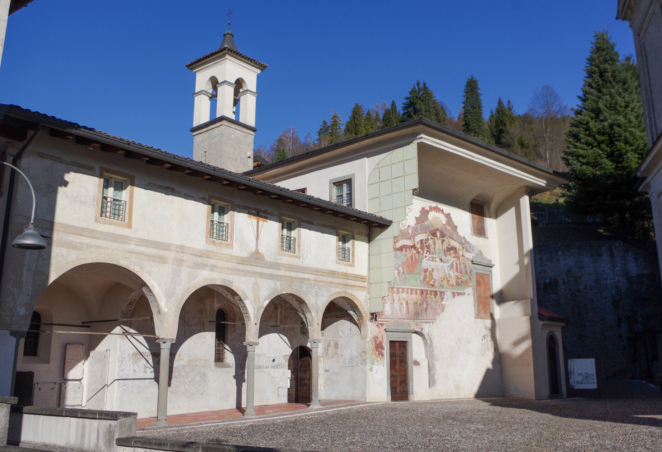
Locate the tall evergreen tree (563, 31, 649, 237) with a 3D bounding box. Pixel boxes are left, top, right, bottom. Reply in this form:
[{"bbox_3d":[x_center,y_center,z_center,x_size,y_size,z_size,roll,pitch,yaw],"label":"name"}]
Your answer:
[{"bbox_3d":[26.403,-8.978,60.610,8.500,20.760,8.500,0,-13,0],"label":"tall evergreen tree"}]

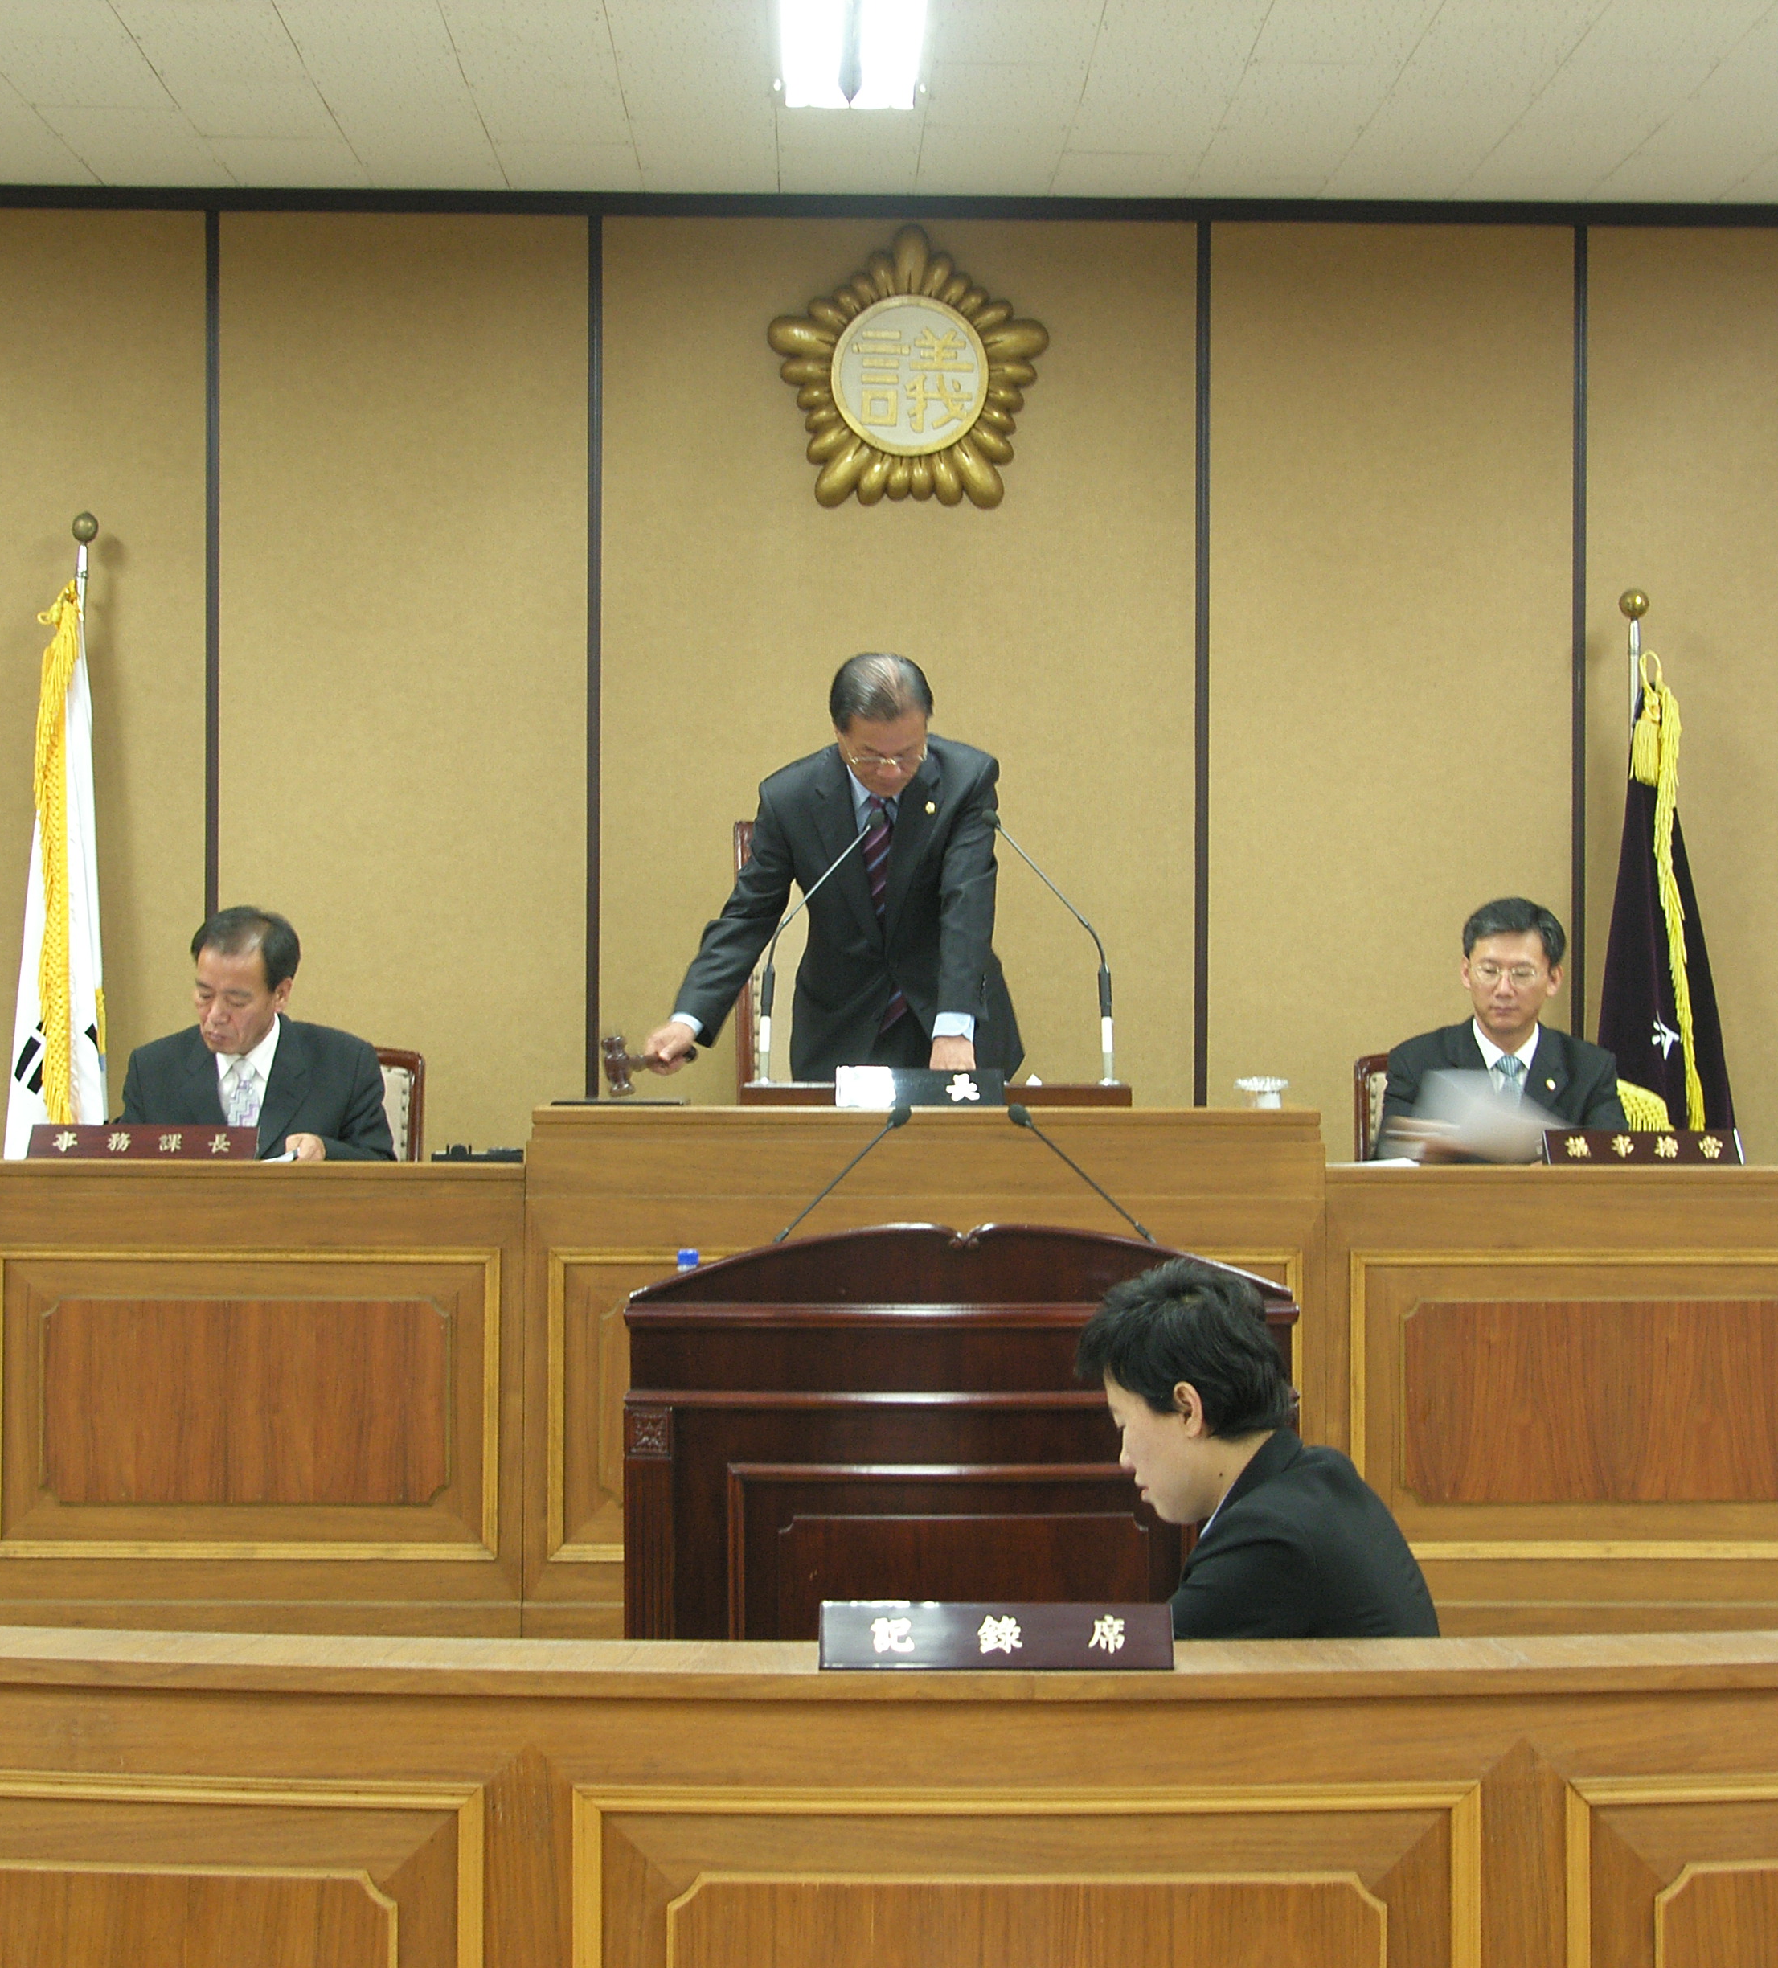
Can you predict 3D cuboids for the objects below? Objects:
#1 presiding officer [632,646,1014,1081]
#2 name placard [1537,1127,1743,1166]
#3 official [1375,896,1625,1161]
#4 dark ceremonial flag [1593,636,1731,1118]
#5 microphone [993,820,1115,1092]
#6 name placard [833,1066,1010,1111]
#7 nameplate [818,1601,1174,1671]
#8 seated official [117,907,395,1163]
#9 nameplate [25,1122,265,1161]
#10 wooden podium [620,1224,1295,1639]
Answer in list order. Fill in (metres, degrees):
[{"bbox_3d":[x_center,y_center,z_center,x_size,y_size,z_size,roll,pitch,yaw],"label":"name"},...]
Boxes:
[{"bbox_3d":[-0.100,0.184,7.500,0.680,1.560,0.650,0,0,0],"label":"presiding officer"},{"bbox_3d":[1.287,0.277,7.120,0.335,0.065,0.070,0,0,-2],"label":"name placard"},{"bbox_3d":[1.112,0.450,7.550,0.490,1.220,0.750,0,0,2],"label":"official"},{"bbox_3d":[1.700,-0.100,9.080,0.360,1.270,0.250,0,0,-2],"label":"dark ceremonial flag"},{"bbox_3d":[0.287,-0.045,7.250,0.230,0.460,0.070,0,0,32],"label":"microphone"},{"bbox_3d":[0.053,0.174,7.040,0.288,0.068,0.070,0,0,-2],"label":"name placard"},{"bbox_3d":[0.109,0.667,4.290,0.362,0.067,0.070,0,0,-2],"label":"nameplate"},{"bbox_3d":[-1.138,0.468,7.500,0.510,1.220,0.750,0,0,7],"label":"seated official"},{"bbox_3d":[-1.262,0.270,7.060,0.395,0.062,0.070,0,0,-2],"label":"nameplate"},{"bbox_3d":[0.085,0.925,5.680,0.880,1.220,0.600,0,0,-2],"label":"wooden podium"}]

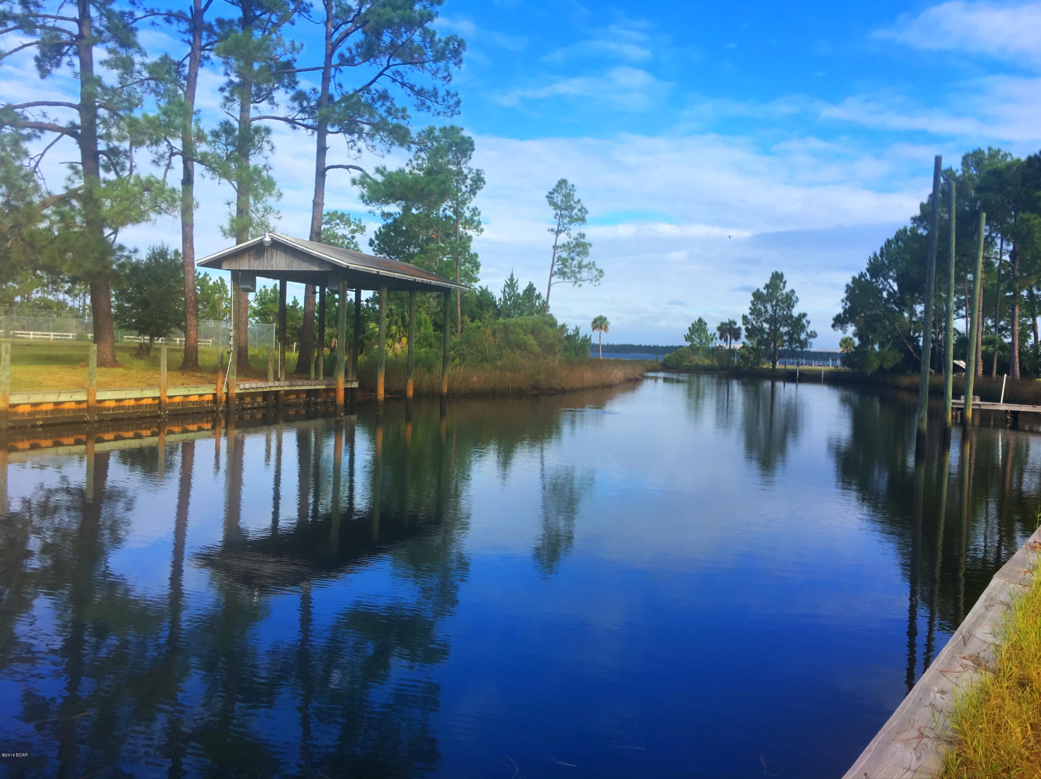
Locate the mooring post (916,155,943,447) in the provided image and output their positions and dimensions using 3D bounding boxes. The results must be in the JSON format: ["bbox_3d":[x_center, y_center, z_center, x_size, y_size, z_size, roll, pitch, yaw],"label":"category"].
[{"bbox_3d":[10.526,-2.235,22.411,0.210,7.454,0.210,2,3,0],"label":"mooring post"}]

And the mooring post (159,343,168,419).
[{"bbox_3d":[-9.816,-0.227,23.955,0.160,1.936,0.160,2,3,0],"label":"mooring post"}]

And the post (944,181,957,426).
[{"bbox_3d":[12.512,-2.309,25.401,0.200,7.465,0.200,0,3,0],"label":"post"}]

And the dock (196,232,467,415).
[{"bbox_3d":[-5.728,-1.950,28.850,5.037,5.202,8.721,3,3,19],"label":"dock"}]

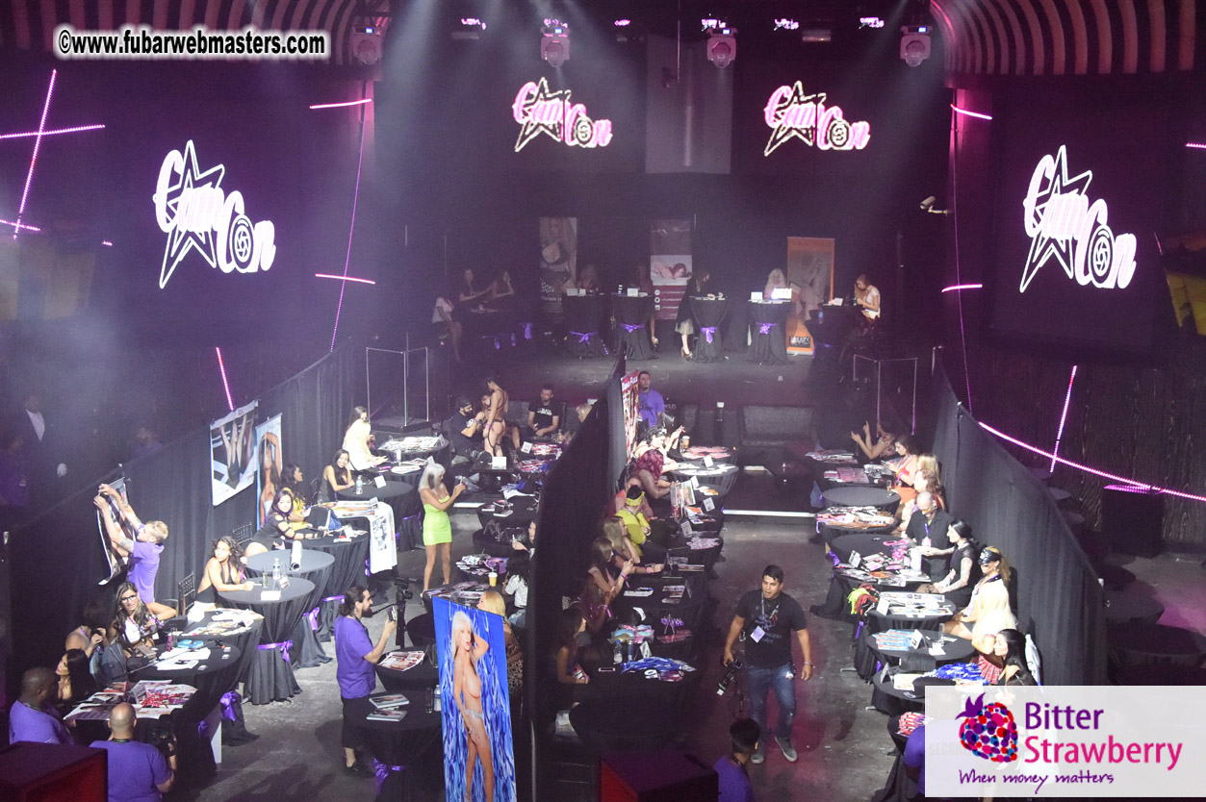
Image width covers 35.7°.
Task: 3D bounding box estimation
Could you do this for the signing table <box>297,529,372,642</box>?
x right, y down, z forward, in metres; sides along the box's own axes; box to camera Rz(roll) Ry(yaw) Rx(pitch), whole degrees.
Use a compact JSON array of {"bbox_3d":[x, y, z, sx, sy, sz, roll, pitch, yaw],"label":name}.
[{"bbox_3d":[-3.026,2.022,20.695,0.930,1.075,0.930,0,10,0],"label":"signing table"}]

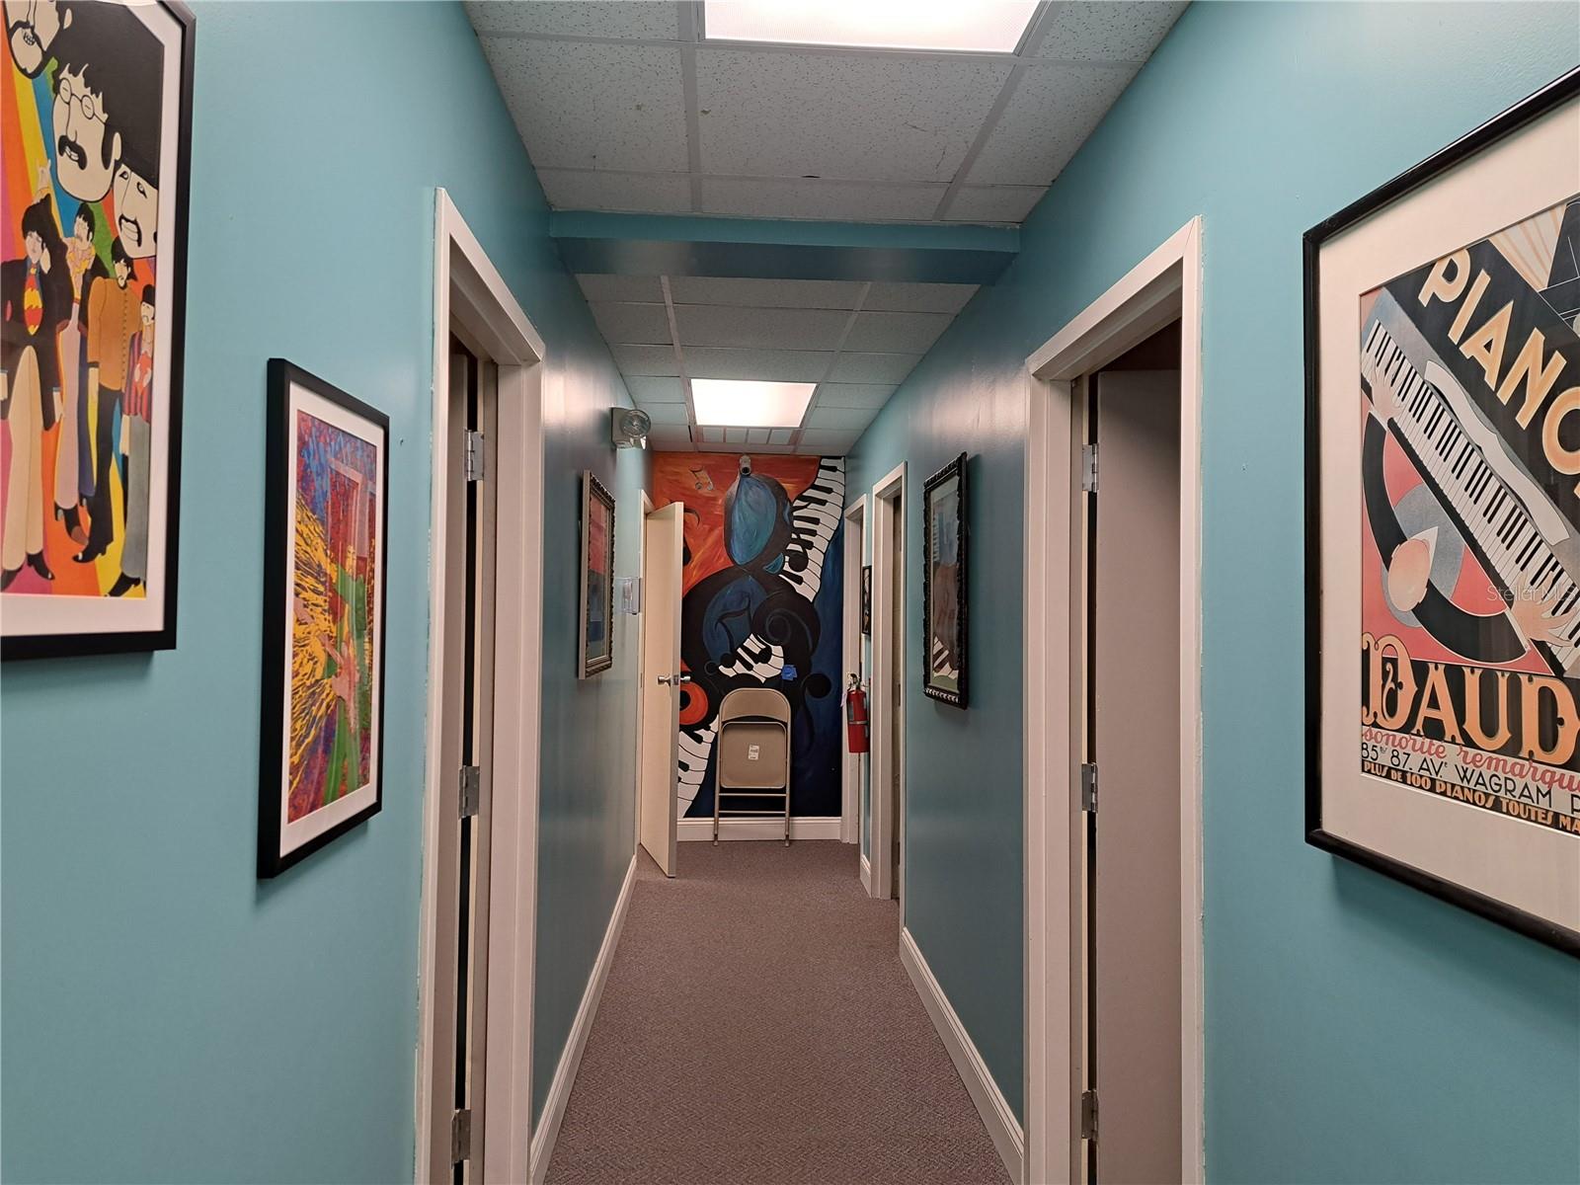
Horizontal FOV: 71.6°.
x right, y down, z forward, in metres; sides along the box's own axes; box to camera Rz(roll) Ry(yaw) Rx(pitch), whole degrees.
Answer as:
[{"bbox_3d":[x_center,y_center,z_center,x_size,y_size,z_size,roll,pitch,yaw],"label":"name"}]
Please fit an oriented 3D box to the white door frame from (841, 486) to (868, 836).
[{"bbox_3d":[0.434,0.527,6.491,0.130,2.110,0.994,1,-1,-3],"label":"white door frame"}]

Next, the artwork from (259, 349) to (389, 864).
[{"bbox_3d":[-0.535,0.026,1.277,0.023,0.522,0.346,1,-1,-3],"label":"artwork"}]

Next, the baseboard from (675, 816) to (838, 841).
[{"bbox_3d":[-0.271,1.515,7.011,1.202,0.145,0.018,1,-1,-3],"label":"baseboard"}]

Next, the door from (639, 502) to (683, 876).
[{"bbox_3d":[-0.760,0.536,6.432,0.047,2.043,0.904,1,-1,-17],"label":"door"}]

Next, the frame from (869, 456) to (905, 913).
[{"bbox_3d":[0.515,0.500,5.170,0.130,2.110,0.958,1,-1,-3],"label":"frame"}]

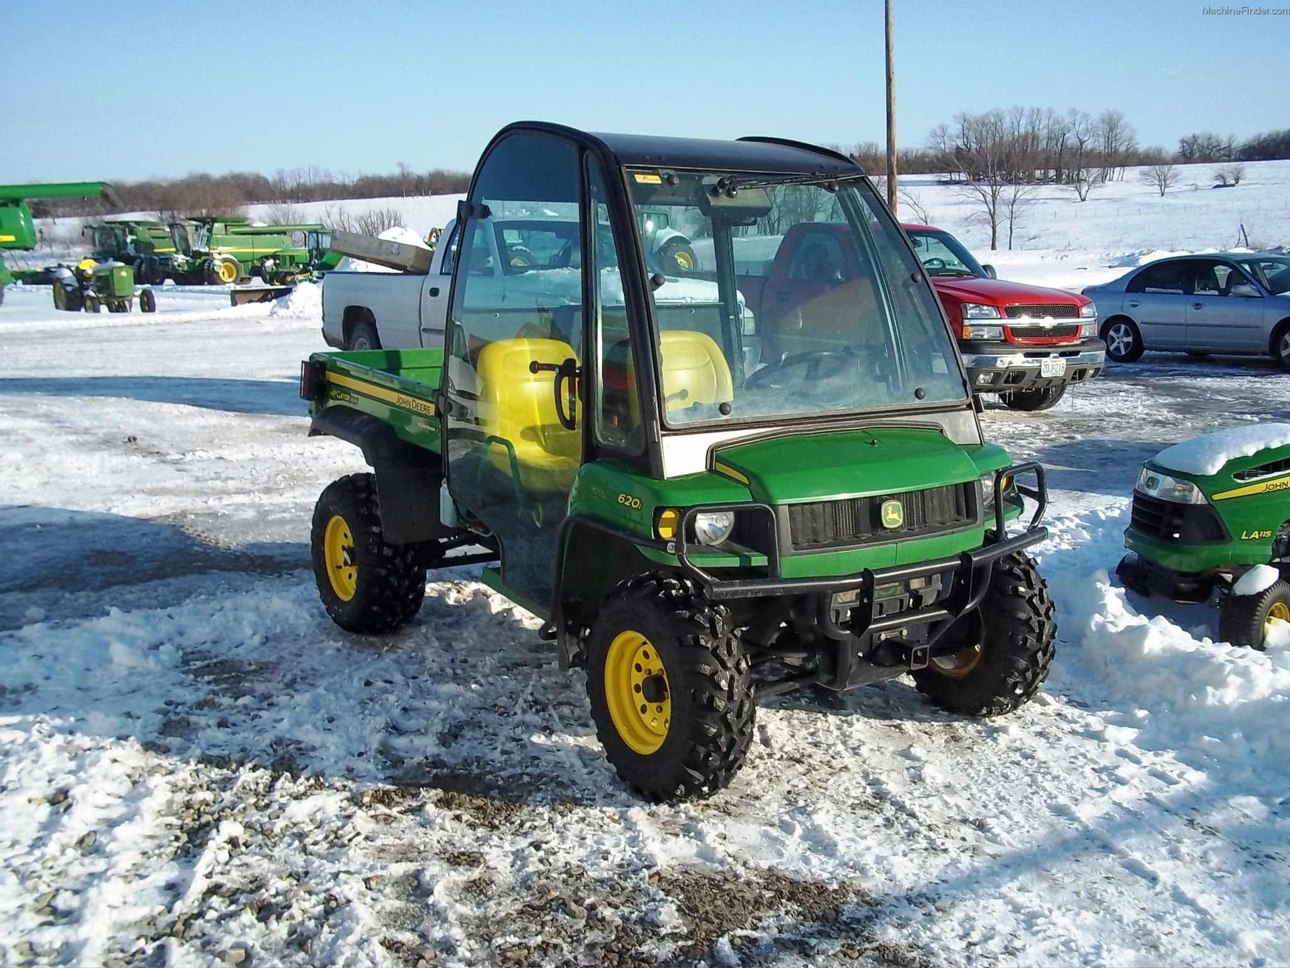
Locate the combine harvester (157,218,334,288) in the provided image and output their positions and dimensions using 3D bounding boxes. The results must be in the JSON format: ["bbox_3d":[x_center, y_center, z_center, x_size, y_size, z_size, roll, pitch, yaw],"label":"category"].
[{"bbox_3d":[-23.708,-13.679,79.000,3.600,3.950,8.500,6,12,31],"label":"combine harvester"}]

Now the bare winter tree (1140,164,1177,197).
[{"bbox_3d":[99.707,-58.887,260.000,7.400,6.300,7.000,0,10,0],"label":"bare winter tree"}]

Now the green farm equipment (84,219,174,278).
[{"bbox_3d":[-29.417,-13.852,80.000,3.600,3.800,8.200,5,11,26],"label":"green farm equipment"}]

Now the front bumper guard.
[{"bbox_3d":[0.700,0.272,3.867,1.440,0.560,0.310,-6,12,-34],"label":"front bumper guard"}]

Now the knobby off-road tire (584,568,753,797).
[{"bbox_3d":[0.057,0.569,3.764,0.220,0.623,0.623,-6,12,-32],"label":"knobby off-road tire"}]

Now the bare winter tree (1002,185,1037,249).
[{"bbox_3d":[32.093,-22.936,115.000,2.950,5.700,2.800,0,10,0],"label":"bare winter tree"}]

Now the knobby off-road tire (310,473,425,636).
[{"bbox_3d":[-1.109,0.282,5.366,0.265,0.623,0.623,-6,12,-34],"label":"knobby off-road tire"}]

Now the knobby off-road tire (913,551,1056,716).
[{"bbox_3d":[1.067,0.454,4.454,0.220,0.623,0.623,-6,12,-32],"label":"knobby off-road tire"}]

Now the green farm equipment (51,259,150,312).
[{"bbox_3d":[-16.181,-5.904,40.000,1.950,1.600,3.200,-8,13,-41],"label":"green farm equipment"}]

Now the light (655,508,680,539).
[{"bbox_3d":[0.055,0.109,3.588,0.080,0.090,0.060,-6,12,-34],"label":"light"}]

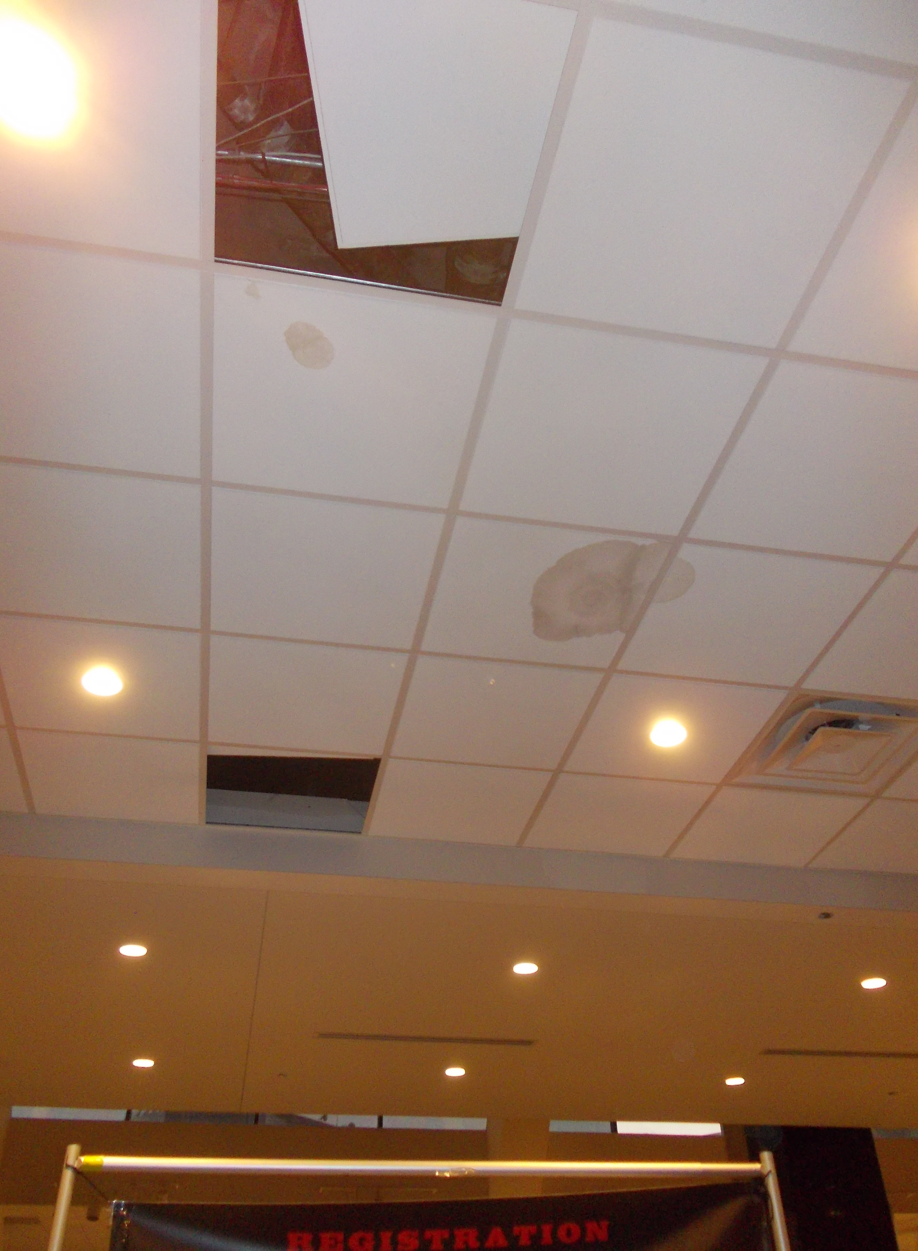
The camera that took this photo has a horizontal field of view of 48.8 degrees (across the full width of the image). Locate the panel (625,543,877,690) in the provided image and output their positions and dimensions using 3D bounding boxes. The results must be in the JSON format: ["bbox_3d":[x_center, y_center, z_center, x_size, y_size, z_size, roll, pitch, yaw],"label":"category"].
[{"bbox_3d":[0.824,-0.019,2.941,0.600,0.022,0.590,6,-40,-10],"label":"panel"}]

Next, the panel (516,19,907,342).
[{"bbox_3d":[0.455,-0.817,1.947,0.600,0.022,0.590,6,-40,-10],"label":"panel"}]

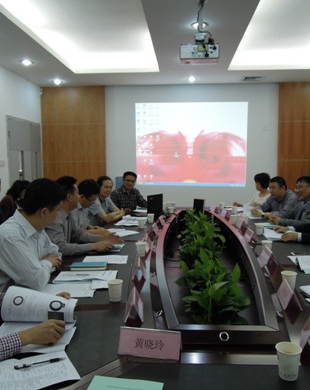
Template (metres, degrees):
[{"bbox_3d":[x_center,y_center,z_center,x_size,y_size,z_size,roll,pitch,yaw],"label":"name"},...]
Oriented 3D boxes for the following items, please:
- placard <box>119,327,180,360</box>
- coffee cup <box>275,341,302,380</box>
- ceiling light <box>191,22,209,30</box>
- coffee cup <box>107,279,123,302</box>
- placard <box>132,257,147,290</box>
[{"bbox_3d":[-0.016,0.490,1.206,0.202,0.080,0.070,1,5,10],"label":"placard"},{"bbox_3d":[0.398,0.497,1.073,0.074,0.085,0.074,0,5,5],"label":"coffee cup"},{"bbox_3d":[0.462,-1.726,3.665,0.180,0.050,0.180,0,5,4],"label":"ceiling light"},{"bbox_3d":[-0.184,0.455,1.703,0.075,0.088,0.075,0,5,0],"label":"coffee cup"},{"bbox_3d":[-0.089,0.426,2.102,0.077,0.078,0.210,0,5,-2],"label":"placard"}]

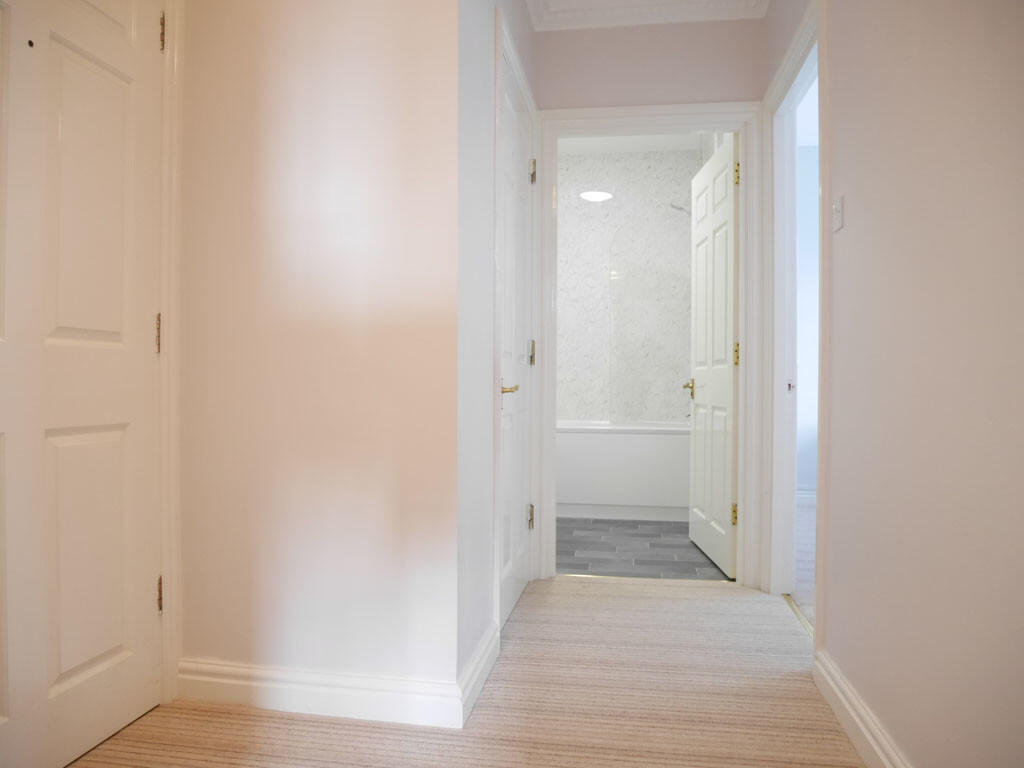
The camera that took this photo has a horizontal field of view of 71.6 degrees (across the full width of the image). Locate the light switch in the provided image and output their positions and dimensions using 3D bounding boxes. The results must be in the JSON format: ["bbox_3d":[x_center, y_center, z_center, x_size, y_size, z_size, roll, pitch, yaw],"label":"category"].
[{"bbox_3d":[0.909,-0.475,1.987,0.012,0.086,0.086,0,0,9],"label":"light switch"}]

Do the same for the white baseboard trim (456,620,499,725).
[{"bbox_3d":[-0.091,0.840,2.107,0.020,0.104,0.530,0,0,9],"label":"white baseboard trim"}]

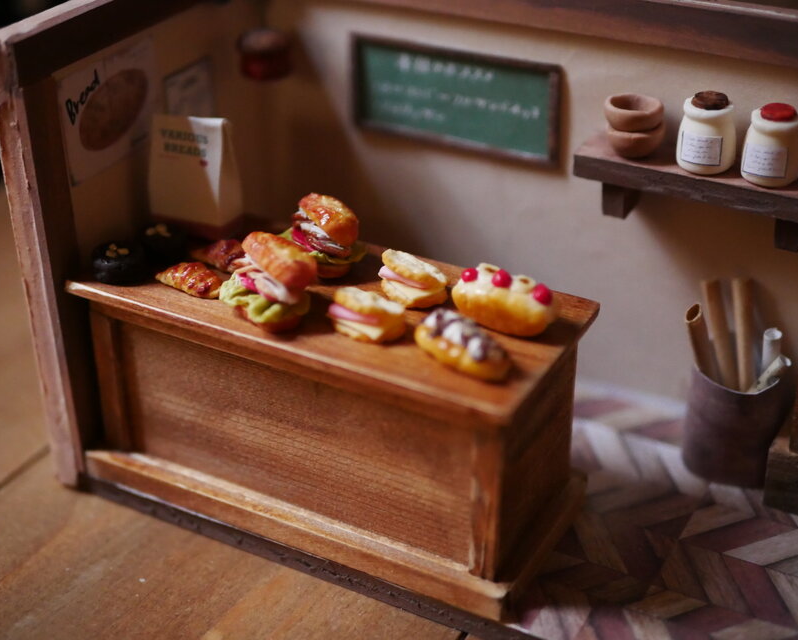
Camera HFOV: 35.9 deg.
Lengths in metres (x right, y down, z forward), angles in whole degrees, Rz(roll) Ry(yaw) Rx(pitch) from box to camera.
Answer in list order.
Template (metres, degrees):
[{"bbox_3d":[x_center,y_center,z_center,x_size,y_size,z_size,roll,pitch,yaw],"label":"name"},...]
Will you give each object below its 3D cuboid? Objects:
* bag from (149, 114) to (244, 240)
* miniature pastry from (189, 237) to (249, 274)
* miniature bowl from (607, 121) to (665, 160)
[{"bbox_3d":[-0.058,-0.042,0.345,0.023,0.034,0.012,12,33,21],"label":"bag"},{"bbox_3d":[-0.048,-0.017,0.328,0.020,0.008,0.011,18,35,28],"label":"miniature pastry"},{"bbox_3d":[0.067,-0.050,0.346,0.016,0.008,0.016,0,29,0],"label":"miniature bowl"}]

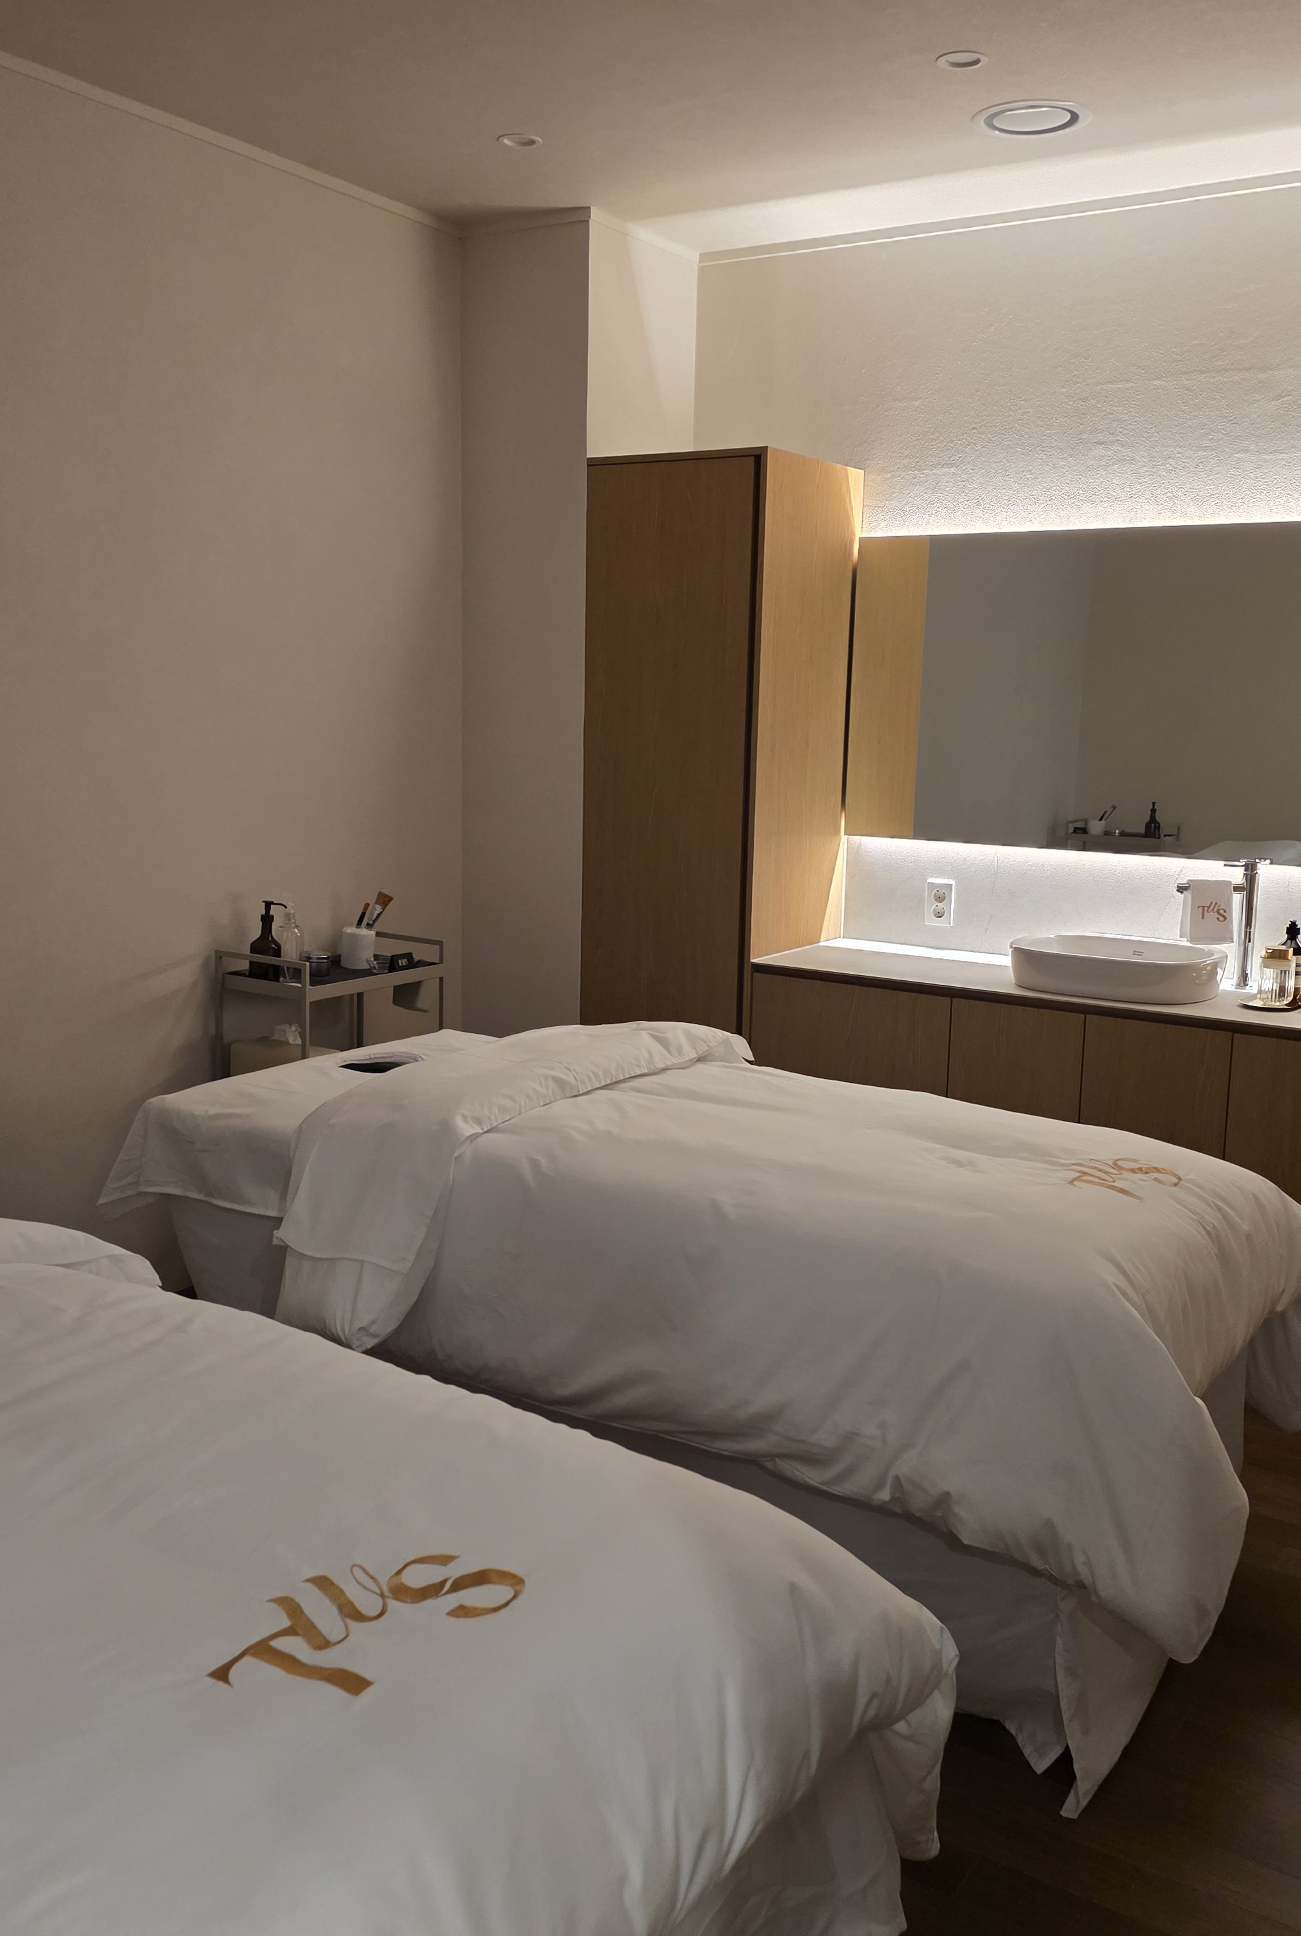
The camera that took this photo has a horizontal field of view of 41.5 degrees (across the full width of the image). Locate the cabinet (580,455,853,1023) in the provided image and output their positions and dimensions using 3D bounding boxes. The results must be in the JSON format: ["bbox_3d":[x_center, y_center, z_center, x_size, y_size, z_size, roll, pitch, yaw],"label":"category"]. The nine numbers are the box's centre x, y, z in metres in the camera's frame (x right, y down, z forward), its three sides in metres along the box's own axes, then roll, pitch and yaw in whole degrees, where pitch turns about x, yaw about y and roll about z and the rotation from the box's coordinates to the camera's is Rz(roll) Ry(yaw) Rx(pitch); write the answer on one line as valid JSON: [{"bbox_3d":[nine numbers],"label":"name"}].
[{"bbox_3d":[0.190,-0.317,4.685,0.536,2.042,0.525,7,12,33],"label":"cabinet"}]

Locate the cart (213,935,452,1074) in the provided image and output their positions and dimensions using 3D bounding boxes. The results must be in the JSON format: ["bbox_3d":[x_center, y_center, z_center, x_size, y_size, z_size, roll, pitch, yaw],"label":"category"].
[{"bbox_3d":[-0.783,0.357,4.245,0.320,0.835,0.500,7,12,33],"label":"cart"}]

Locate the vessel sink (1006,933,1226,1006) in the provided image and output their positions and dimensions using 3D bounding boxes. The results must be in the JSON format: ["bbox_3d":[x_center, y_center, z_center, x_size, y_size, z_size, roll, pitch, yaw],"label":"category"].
[{"bbox_3d":[1.108,-0.003,4.095,0.485,0.104,0.380,7,12,33],"label":"vessel sink"}]

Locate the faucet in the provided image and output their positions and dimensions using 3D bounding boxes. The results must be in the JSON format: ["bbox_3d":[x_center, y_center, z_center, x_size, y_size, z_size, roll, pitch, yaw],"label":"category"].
[{"bbox_3d":[1.357,-0.102,4.096,0.205,0.306,0.050,0,10,-5],"label":"faucet"}]

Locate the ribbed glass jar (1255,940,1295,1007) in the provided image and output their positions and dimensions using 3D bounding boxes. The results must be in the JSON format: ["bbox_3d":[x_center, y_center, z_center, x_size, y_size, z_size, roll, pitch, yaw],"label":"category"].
[{"bbox_3d":[1.442,0.017,3.948,0.084,0.127,0.084,7,12,33],"label":"ribbed glass jar"}]

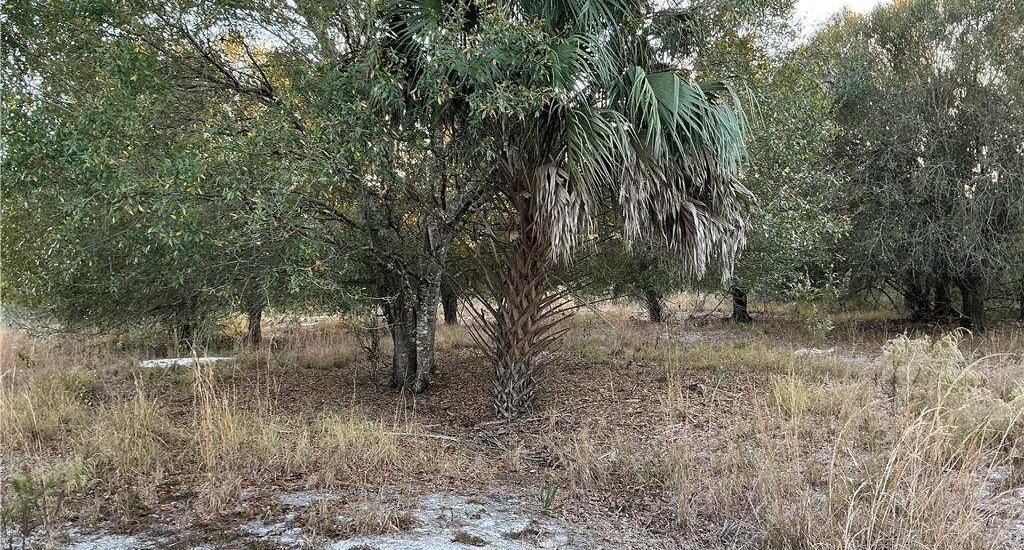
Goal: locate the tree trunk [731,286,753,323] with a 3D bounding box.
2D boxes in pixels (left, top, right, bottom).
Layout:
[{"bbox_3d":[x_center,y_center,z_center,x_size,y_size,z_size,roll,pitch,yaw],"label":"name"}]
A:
[{"bbox_3d":[6.428,0.826,23.200,0.530,1.086,0.530,0,1,0],"label":"tree trunk"}]

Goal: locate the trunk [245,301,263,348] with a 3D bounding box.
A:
[{"bbox_3d":[-5.149,0.986,16.500,0.308,0.935,0.308,0,1,0],"label":"trunk"}]

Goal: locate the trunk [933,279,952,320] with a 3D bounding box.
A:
[{"bbox_3d":[12.474,0.710,24.000,0.498,1.182,0.498,0,1,0],"label":"trunk"}]

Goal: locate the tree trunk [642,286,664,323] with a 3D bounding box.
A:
[{"bbox_3d":[3.963,0.826,23.200,0.530,1.086,0.530,0,1,0],"label":"tree trunk"}]

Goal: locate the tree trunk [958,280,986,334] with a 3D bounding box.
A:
[{"bbox_3d":[11.119,0.761,20.000,0.581,1.330,0.581,0,1,0],"label":"tree trunk"}]

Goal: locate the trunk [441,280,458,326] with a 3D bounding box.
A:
[{"bbox_3d":[-1.698,0.774,22.500,0.420,1.219,0.420,0,1,0],"label":"trunk"}]

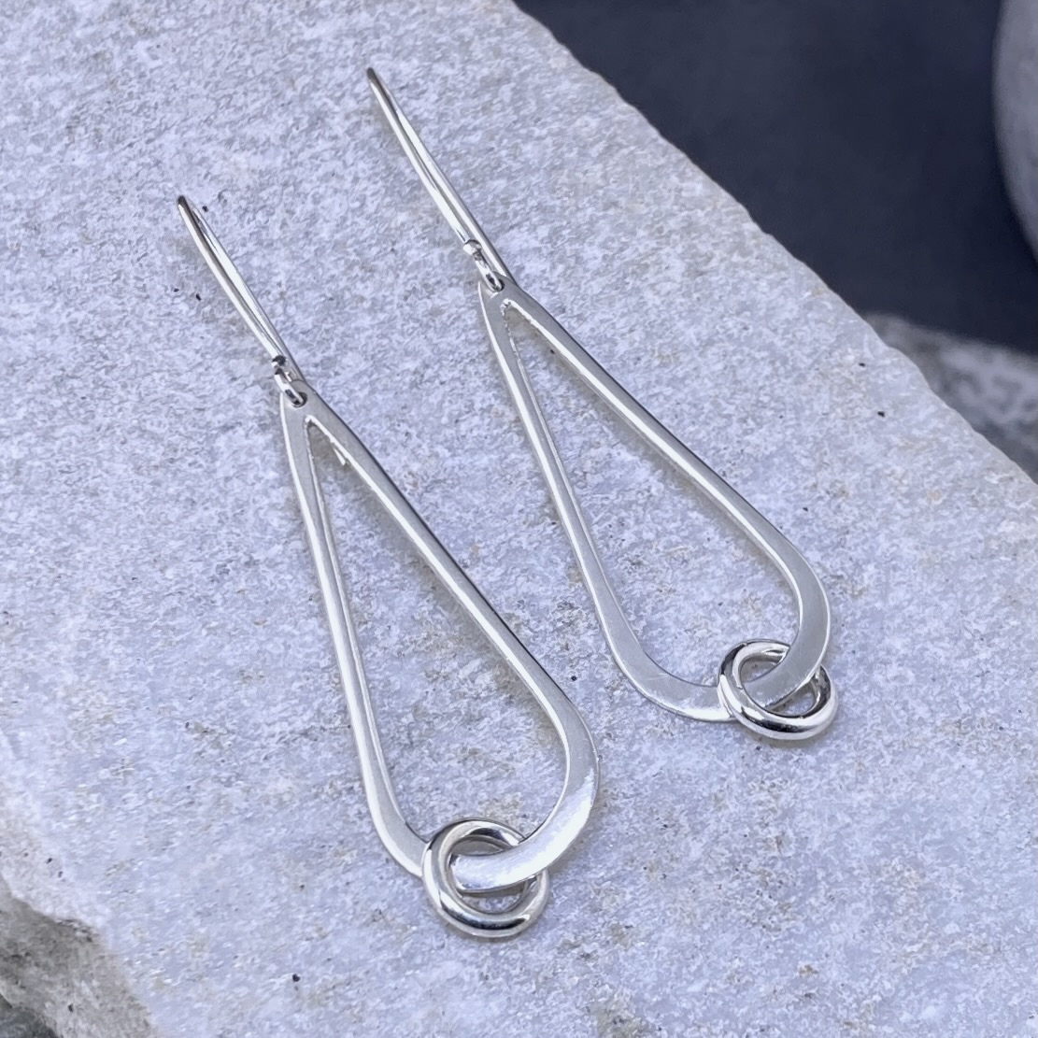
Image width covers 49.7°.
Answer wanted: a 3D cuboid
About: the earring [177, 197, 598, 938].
[{"bbox_3d":[-0.013,-0.003,0.091,0.016,0.008,0.073,-23,61,-5],"label":"earring"}]

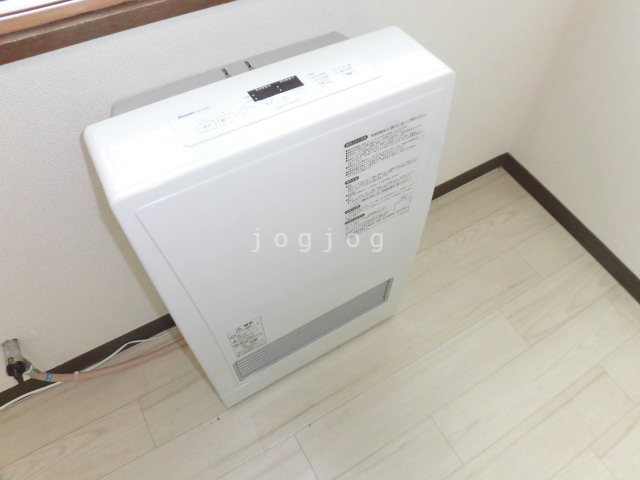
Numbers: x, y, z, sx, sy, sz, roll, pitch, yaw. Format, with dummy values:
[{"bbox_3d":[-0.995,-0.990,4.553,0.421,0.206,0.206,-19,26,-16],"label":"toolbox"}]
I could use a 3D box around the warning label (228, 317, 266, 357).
[{"bbox_3d":[-0.130,0.179,0.805,0.062,0.103,0.002,-25,55,-17],"label":"warning label"}]

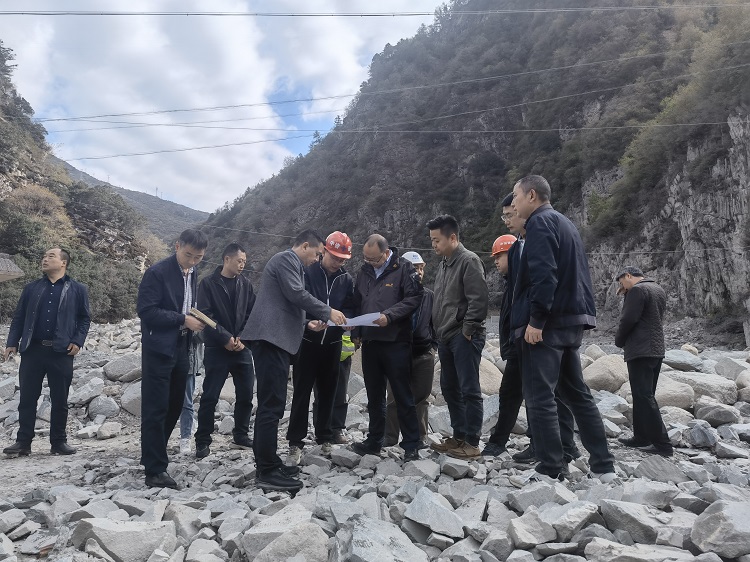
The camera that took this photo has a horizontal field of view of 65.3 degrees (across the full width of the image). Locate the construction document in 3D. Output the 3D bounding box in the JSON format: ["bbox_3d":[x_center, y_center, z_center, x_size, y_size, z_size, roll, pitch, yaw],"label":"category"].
[{"bbox_3d":[-0.155,0.270,4.050,0.400,0.080,0.280,0,-7,0],"label":"construction document"}]

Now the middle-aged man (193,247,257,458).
[{"bbox_3d":[-1.203,0.530,4.737,0.520,1.710,0.380,5,-8,-37],"label":"middle-aged man"}]

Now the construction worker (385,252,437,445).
[{"bbox_3d":[0.314,0.574,5.175,0.520,1.710,0.400,3,-8,-27],"label":"construction worker"}]

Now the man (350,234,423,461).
[{"bbox_3d":[0.080,0.481,4.443,0.560,1.680,0.460,-3,-8,27],"label":"man"}]

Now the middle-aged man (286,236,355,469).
[{"bbox_3d":[-0.409,0.477,4.385,0.550,1.710,0.450,3,-7,-20],"label":"middle-aged man"}]

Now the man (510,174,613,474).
[{"bbox_3d":[1.096,0.243,3.418,0.520,1.770,0.540,-6,-9,41],"label":"man"}]

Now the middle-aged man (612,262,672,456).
[{"bbox_3d":[2.427,0.701,5.287,0.480,1.680,0.400,6,-9,-41],"label":"middle-aged man"}]

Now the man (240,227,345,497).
[{"bbox_3d":[-0.528,0.488,3.789,0.640,1.660,0.500,2,-7,-16],"label":"man"}]

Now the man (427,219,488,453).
[{"bbox_3d":[0.609,0.380,4.214,0.420,1.740,0.480,3,-7,-24],"label":"man"}]

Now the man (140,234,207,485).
[{"bbox_3d":[-1.351,0.487,3.901,0.400,1.690,0.480,-1,-7,6],"label":"man"}]

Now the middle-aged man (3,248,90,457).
[{"bbox_3d":[-2.745,0.571,4.901,0.660,1.710,0.400,2,-7,-17],"label":"middle-aged man"}]

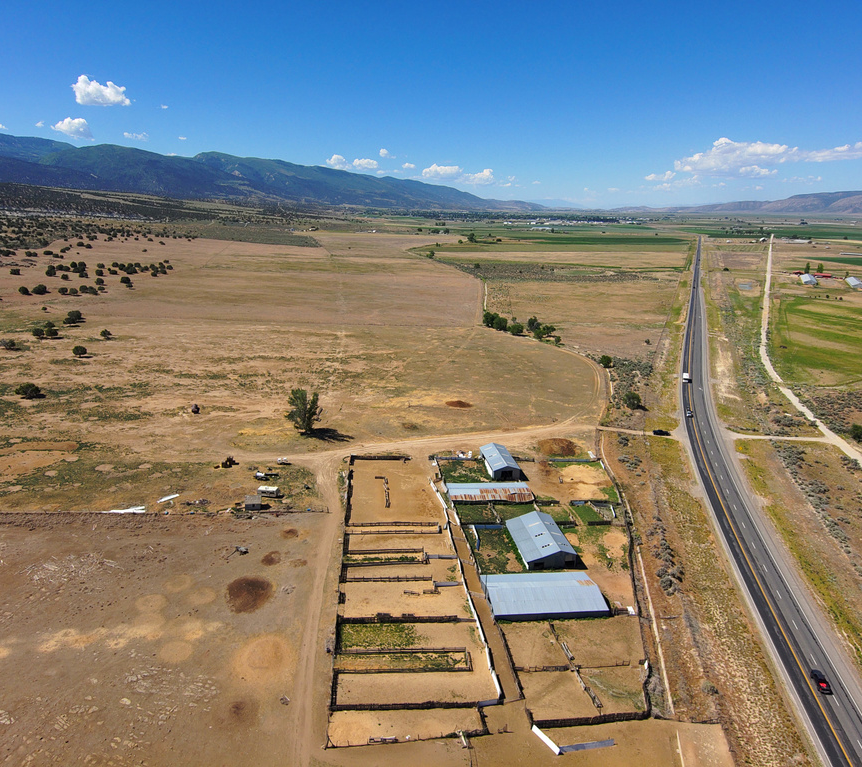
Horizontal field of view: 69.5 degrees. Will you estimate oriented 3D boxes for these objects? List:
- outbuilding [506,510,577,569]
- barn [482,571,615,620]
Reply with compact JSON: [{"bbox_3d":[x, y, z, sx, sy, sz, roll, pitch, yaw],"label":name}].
[{"bbox_3d":[31.630,44.930,179.150,13.660,5.450,22.370,-1,17,-8],"label":"outbuilding"},{"bbox_3d":[28.100,52.500,156.700,28.300,4.000,17.000,-1,16,-7],"label":"barn"}]

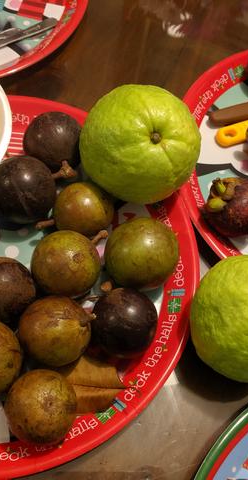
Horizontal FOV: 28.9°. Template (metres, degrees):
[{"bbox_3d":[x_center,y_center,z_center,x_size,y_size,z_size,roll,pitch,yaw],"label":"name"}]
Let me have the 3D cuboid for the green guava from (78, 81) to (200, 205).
[{"bbox_3d":[0.014,-0.084,0.420,0.105,0.101,0.105,0,95,-14],"label":"green guava"}]

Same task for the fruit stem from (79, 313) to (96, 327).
[{"bbox_3d":[-0.027,0.059,0.357,0.013,0.009,0.009,-13,60,27],"label":"fruit stem"}]

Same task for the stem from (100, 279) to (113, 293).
[{"bbox_3d":[-0.014,0.037,0.386,0.008,0.011,0.008,0,81,18],"label":"stem"}]

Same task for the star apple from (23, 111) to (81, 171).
[{"bbox_3d":[-0.065,-0.091,0.444,0.054,0.053,0.054,0,63,-7],"label":"star apple"}]

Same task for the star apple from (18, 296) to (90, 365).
[{"bbox_3d":[-0.053,0.071,0.372,0.054,0.053,0.054,0,63,-7],"label":"star apple"}]

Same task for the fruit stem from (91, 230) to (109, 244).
[{"bbox_3d":[-0.020,-0.002,0.397,0.018,0.006,0.006,-35,90,0],"label":"fruit stem"}]

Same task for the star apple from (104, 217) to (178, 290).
[{"bbox_3d":[0.015,0.012,0.406,0.062,0.061,0.062,0,63,-7],"label":"star apple"}]

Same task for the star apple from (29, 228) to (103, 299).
[{"bbox_3d":[-0.047,0.020,0.398,0.056,0.055,0.056,0,63,-7],"label":"star apple"}]

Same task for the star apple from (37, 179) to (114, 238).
[{"bbox_3d":[-0.039,-0.025,0.424,0.060,0.052,0.052,-15,66,-14],"label":"star apple"}]

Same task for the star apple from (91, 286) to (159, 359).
[{"bbox_3d":[0.000,0.065,0.377,0.054,0.053,0.054,3,63,-6],"label":"star apple"}]

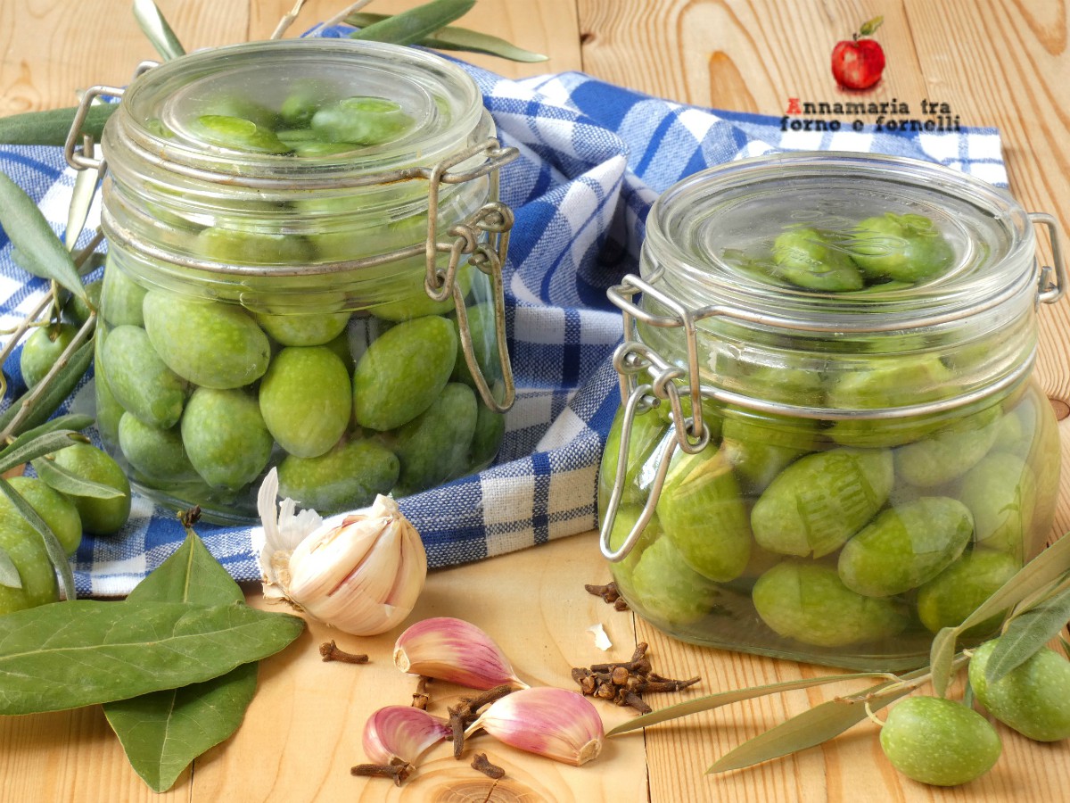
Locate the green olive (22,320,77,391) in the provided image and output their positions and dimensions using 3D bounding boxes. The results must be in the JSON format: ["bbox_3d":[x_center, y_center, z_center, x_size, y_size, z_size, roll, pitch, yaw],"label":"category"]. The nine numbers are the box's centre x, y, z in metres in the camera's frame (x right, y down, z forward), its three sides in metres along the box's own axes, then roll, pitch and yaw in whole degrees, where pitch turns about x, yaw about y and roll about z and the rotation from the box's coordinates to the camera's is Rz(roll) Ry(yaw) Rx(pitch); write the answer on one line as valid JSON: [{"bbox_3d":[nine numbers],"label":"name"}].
[{"bbox_3d":[-0.133,-0.012,1.271,0.019,0.021,0.024,1,27,1],"label":"green olive"}]

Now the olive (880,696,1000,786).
[{"bbox_3d":[0.097,0.081,1.112,0.032,0.021,0.021,16,31,27],"label":"olive"}]

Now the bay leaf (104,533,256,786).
[{"bbox_3d":[-0.087,0.063,1.139,0.041,0.010,0.110,0,31,0],"label":"bay leaf"}]

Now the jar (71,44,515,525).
[{"bbox_3d":[-0.064,-0.034,1.243,0.126,0.099,0.112,16,30,29],"label":"jar"}]

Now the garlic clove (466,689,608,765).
[{"bbox_3d":[0.000,0.078,1.108,0.035,0.015,0.018,9,28,17],"label":"garlic clove"}]

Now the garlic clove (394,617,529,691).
[{"bbox_3d":[-0.018,0.063,1.151,0.034,0.016,0.018,8,28,13],"label":"garlic clove"}]

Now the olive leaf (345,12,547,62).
[{"bbox_3d":[-0.029,-0.117,1.500,0.073,0.008,0.014,10,28,17],"label":"olive leaf"}]

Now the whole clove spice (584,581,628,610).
[{"bbox_3d":[0.018,0.049,1.176,0.013,0.005,0.006,20,33,34],"label":"whole clove spice"}]

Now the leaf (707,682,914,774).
[{"bbox_3d":[0.069,0.078,1.129,0.067,0.006,0.015,-22,34,-27],"label":"leaf"}]

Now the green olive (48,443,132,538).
[{"bbox_3d":[-0.116,0.023,1.203,0.021,0.021,0.027,-8,28,-15],"label":"green olive"}]

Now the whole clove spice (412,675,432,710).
[{"bbox_3d":[-0.028,0.072,1.144,0.005,0.005,0.015,4,27,6],"label":"whole clove spice"}]

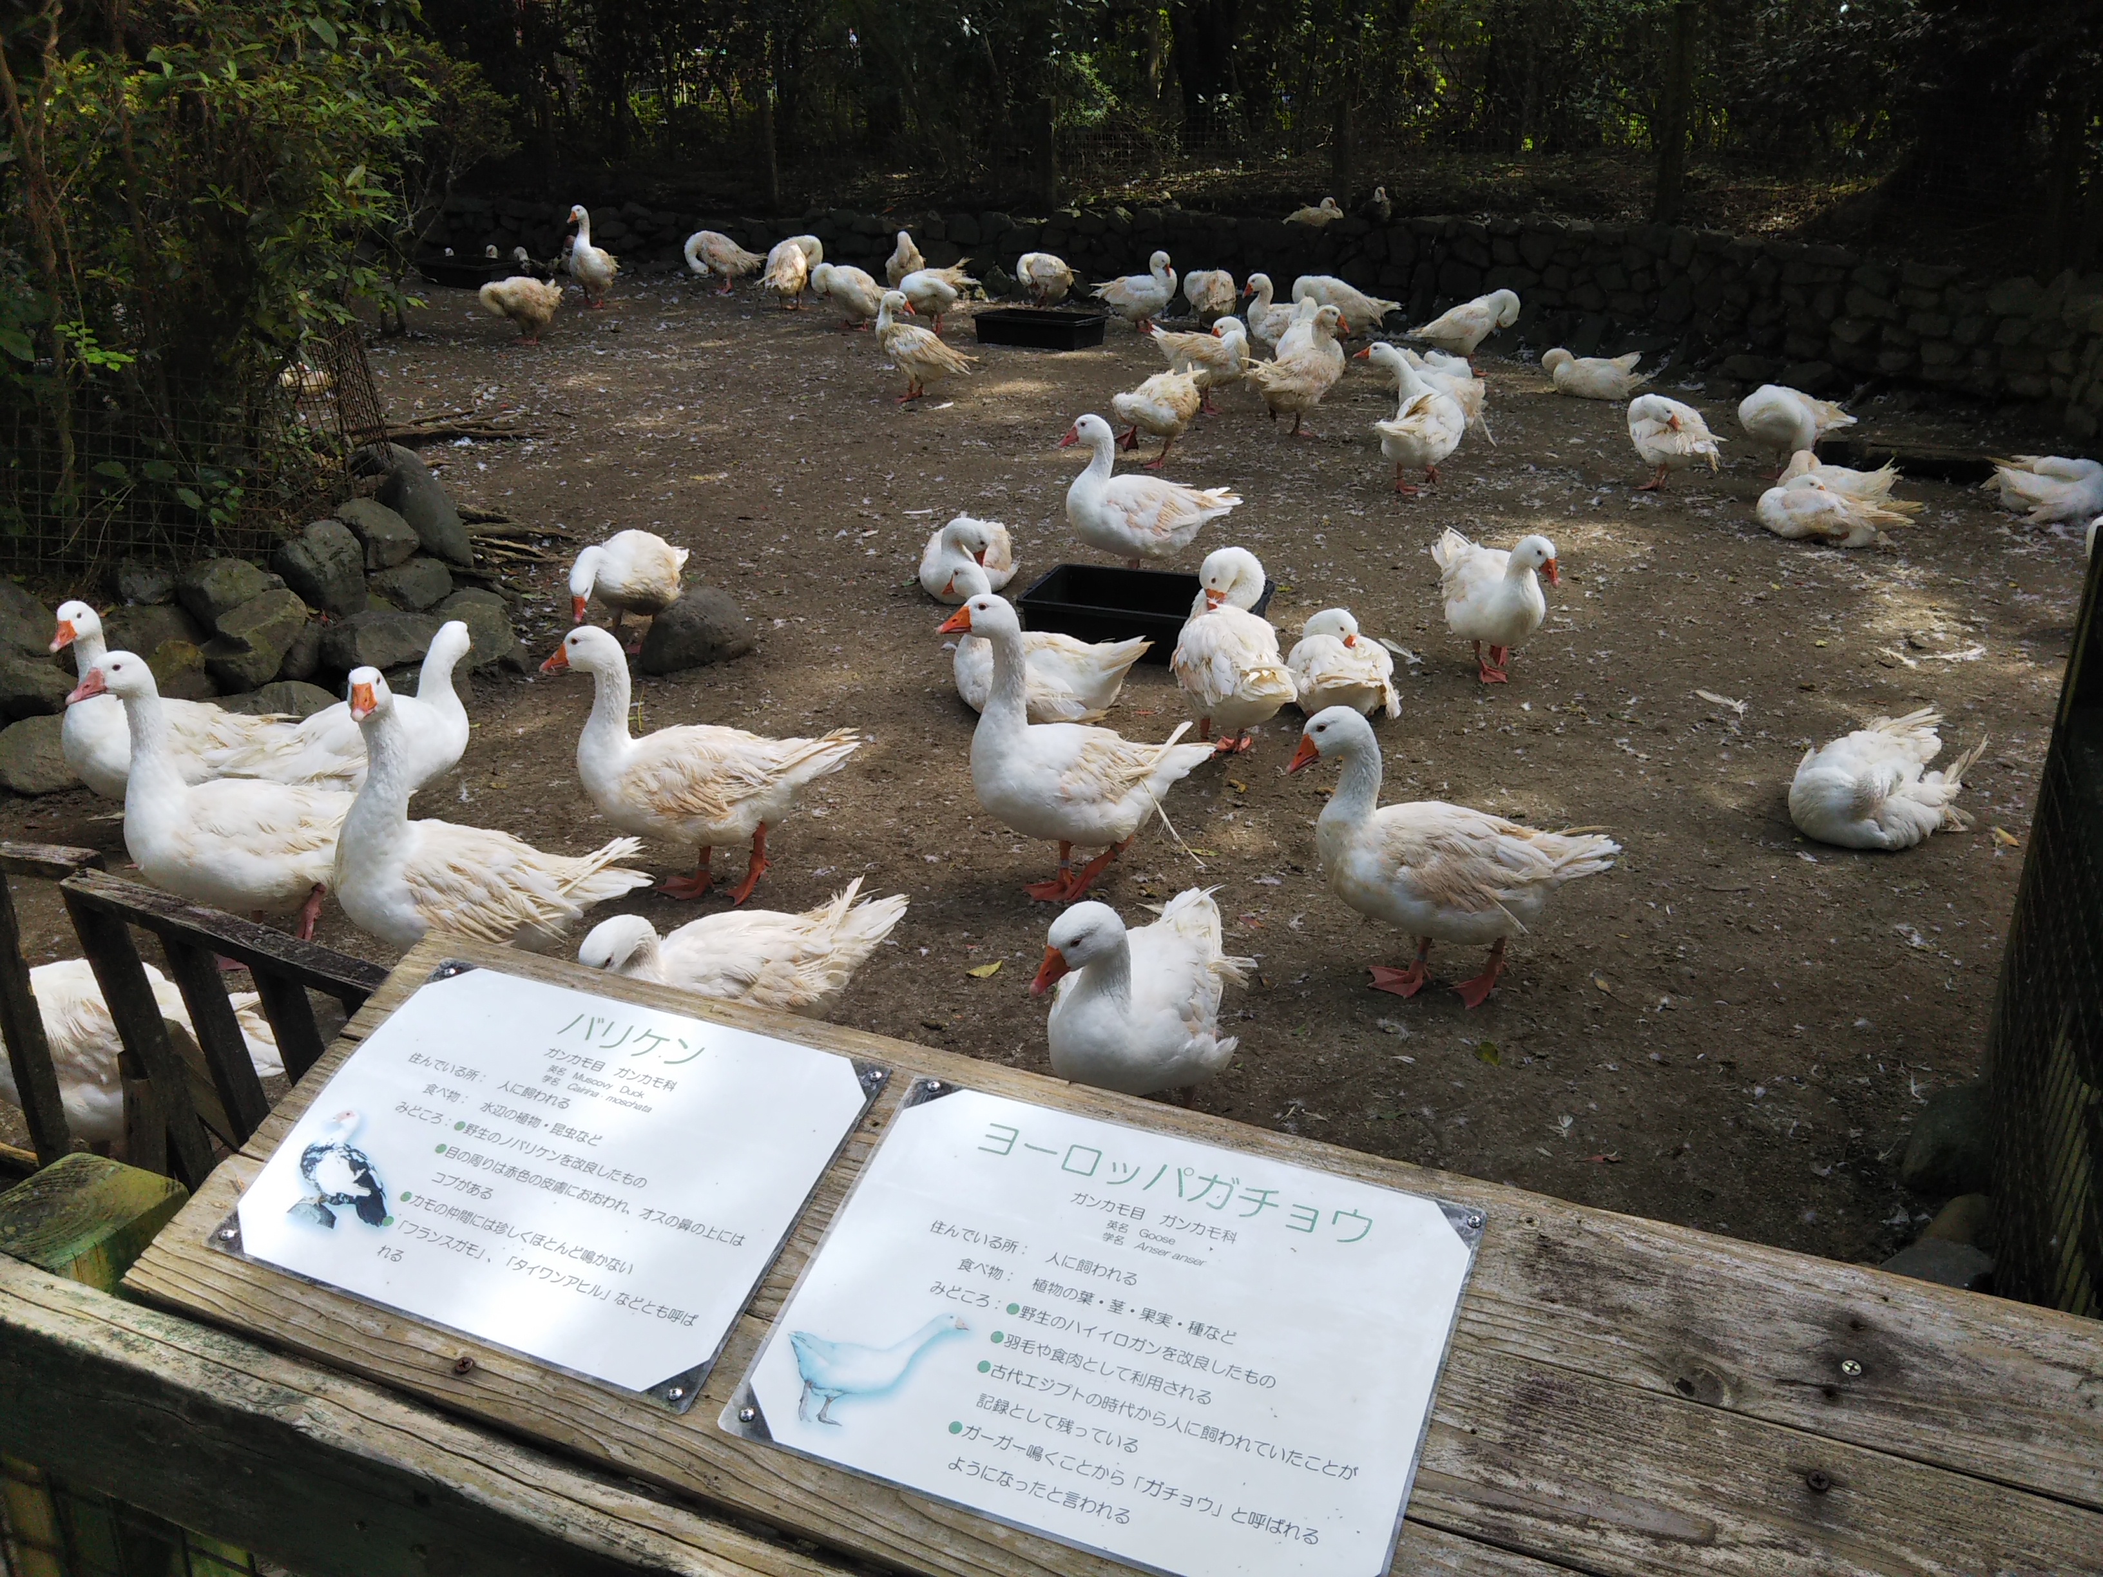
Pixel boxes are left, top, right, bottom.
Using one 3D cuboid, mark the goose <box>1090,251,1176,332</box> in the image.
[{"bbox_3d":[0.530,-3.246,11.817,0.580,0.500,0.270,6,23,11],"label":"goose"}]

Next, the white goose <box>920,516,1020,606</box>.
[{"bbox_3d":[-0.269,-0.804,6.087,0.270,0.260,0.450,13,25,28],"label":"white goose"}]

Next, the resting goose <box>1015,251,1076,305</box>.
[{"bbox_3d":[-0.029,-3.572,12.737,0.499,0.387,0.258,-13,26,-30],"label":"resting goose"}]

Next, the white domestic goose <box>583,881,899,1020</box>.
[{"bbox_3d":[-0.544,0.324,3.225,0.620,0.380,0.280,-8,24,-22],"label":"white domestic goose"}]

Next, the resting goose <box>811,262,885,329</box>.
[{"bbox_3d":[-1.275,-3.139,11.609,0.520,0.400,0.280,-6,23,-16],"label":"resting goose"}]

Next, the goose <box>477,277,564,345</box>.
[{"bbox_3d":[-3.171,-2.892,10.946,0.520,0.380,0.280,-2,22,-6],"label":"goose"}]

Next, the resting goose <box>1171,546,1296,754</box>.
[{"bbox_3d":[0.478,-0.358,4.742,0.284,0.516,0.533,-11,25,-26],"label":"resting goose"}]

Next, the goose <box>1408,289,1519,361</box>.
[{"bbox_3d":[2.539,-2.828,11.287,0.658,0.522,0.290,5,23,11],"label":"goose"}]

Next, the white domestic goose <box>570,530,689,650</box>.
[{"bbox_3d":[-1.271,-0.625,5.537,0.267,0.370,0.516,14,26,29],"label":"white domestic goose"}]

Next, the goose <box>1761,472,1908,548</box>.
[{"bbox_3d":[2.983,-1.054,6.884,0.580,0.230,0.290,5,22,10],"label":"goose"}]

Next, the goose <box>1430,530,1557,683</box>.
[{"bbox_3d":[1.304,-0.576,5.399,0.258,0.439,0.593,-8,24,-20],"label":"goose"}]

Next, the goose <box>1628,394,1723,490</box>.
[{"bbox_3d":[2.637,-1.487,7.721,0.490,0.390,0.280,-7,23,-18],"label":"goose"}]

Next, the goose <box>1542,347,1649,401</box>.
[{"bbox_3d":[2.898,-2.225,9.703,0.559,0.258,0.267,4,23,8],"label":"goose"}]

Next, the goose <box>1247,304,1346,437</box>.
[{"bbox_3d":[1.169,-2.016,8.709,0.570,0.580,0.270,-8,24,-20],"label":"goose"}]

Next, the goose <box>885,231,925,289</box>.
[{"bbox_3d":[-1.066,-3.811,13.328,0.280,0.530,0.500,-1,22,-6],"label":"goose"}]

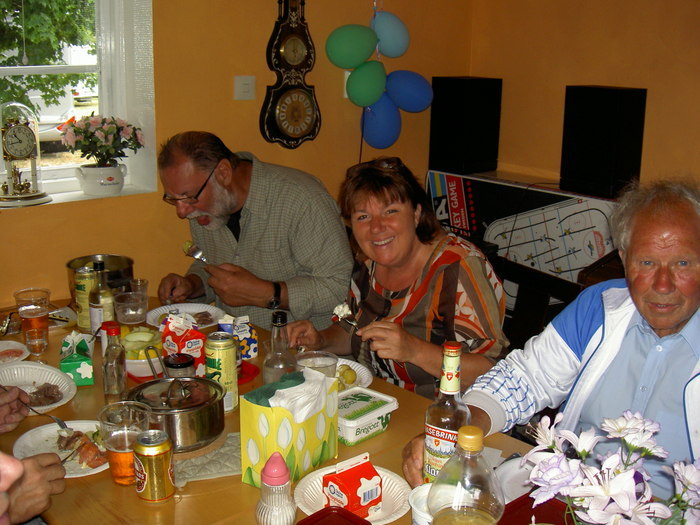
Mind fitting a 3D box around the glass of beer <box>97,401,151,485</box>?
[{"bbox_3d":[-0.409,0.333,1.444,0.094,0.128,0.094,-4,15,-17],"label":"glass of beer"}]

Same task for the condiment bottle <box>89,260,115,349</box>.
[{"bbox_3d":[-0.677,0.103,2.150,0.064,0.209,0.064,1,15,2],"label":"condiment bottle"}]

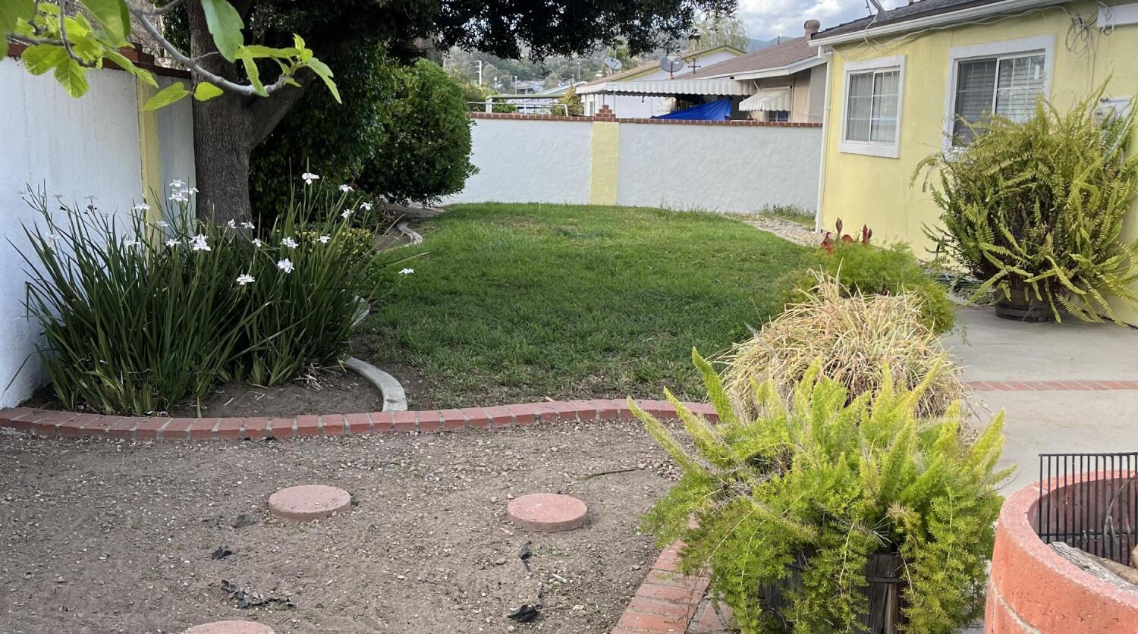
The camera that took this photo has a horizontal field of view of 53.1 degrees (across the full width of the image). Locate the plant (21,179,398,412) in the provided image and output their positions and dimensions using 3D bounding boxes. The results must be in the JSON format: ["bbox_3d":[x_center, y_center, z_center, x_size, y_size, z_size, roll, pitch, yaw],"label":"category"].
[{"bbox_3d":[-1.860,-0.205,5.950,1.750,1.000,1.400,1,10,-5],"label":"plant"}]

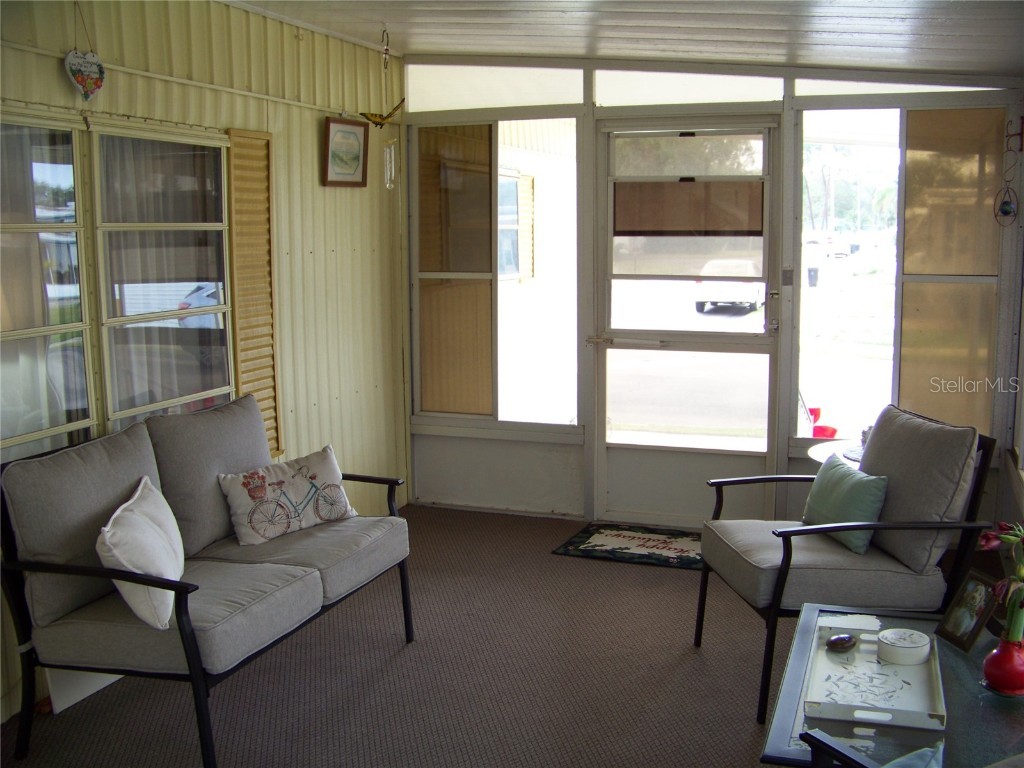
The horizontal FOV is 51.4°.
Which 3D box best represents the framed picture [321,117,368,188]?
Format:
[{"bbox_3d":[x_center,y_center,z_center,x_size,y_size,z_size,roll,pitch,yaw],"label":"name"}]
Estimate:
[{"bbox_3d":[-0.783,-1.080,4.998,0.025,0.310,0.420,7,10,19],"label":"framed picture"}]

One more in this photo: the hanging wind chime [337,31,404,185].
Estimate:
[{"bbox_3d":[-0.554,-1.193,4.607,0.200,0.685,0.150,2,9,19],"label":"hanging wind chime"}]

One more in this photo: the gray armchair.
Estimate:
[{"bbox_3d":[1.065,0.544,3.526,0.755,0.880,0.655,-1,8,-7],"label":"gray armchair"}]

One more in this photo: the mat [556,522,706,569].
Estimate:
[{"bbox_3d":[0.665,0.762,5.096,0.770,0.012,0.565,2,9,19],"label":"mat"}]

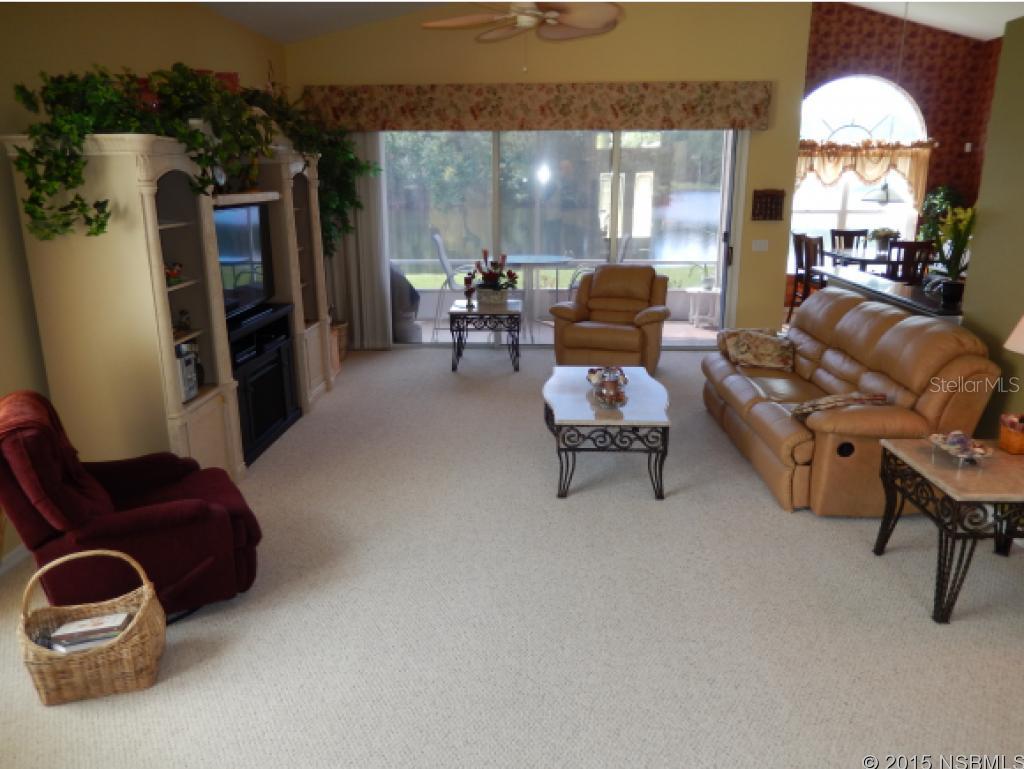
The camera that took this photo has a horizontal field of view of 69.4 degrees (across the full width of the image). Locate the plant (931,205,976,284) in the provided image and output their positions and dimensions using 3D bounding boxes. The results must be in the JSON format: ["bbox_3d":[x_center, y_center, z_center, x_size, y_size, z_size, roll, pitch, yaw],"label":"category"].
[{"bbox_3d":[2.641,-0.830,4.416,0.250,0.480,0.230,0,14,2],"label":"plant"}]

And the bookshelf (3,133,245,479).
[{"bbox_3d":[-1.949,-0.294,3.912,0.619,1.892,0.808,1,16,3],"label":"bookshelf"}]

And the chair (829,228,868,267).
[{"bbox_3d":[4.216,-1.349,9.210,0.480,1.050,0.540,1,16,3],"label":"chair"}]

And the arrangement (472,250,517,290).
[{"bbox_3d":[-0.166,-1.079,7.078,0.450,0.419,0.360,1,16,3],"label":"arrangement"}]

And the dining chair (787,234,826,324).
[{"bbox_3d":[3.498,-1.115,8.381,0.540,1.050,0.480,1,16,3],"label":"dining chair"}]

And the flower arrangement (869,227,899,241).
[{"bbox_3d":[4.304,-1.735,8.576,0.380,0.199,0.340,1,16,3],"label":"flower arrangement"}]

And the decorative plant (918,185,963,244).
[{"bbox_3d":[5.645,-2.240,9.747,0.550,0.800,0.520,0,14,2],"label":"decorative plant"}]

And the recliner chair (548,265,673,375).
[{"bbox_3d":[1.004,-0.673,7.300,0.980,0.990,0.950,5,15,22],"label":"recliner chair"}]

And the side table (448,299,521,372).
[{"bbox_3d":[-0.244,-0.482,7.395,0.680,0.590,0.700,0,14,2],"label":"side table"}]

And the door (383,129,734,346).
[{"bbox_3d":[0.449,-1.476,7.540,3.543,2.202,0.120,1,16,3],"label":"door"}]

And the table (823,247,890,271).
[{"bbox_3d":[4.771,-1.152,9.276,1.380,0.920,1.380,3,14,14],"label":"table"}]

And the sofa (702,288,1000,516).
[{"bbox_3d":[2.011,-0.056,4.817,1.000,0.970,2.200,0,14,2],"label":"sofa"}]

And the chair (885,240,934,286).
[{"bbox_3d":[4.157,-1.011,8.008,0.480,1.050,0.540,1,16,3],"label":"chair"}]

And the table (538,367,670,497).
[{"bbox_3d":[0.580,0.250,4.672,0.765,0.430,1.256,1,16,3],"label":"table"}]

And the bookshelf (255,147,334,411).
[{"bbox_3d":[-1.848,-0.824,5.948,0.510,1.970,0.730,0,14,2],"label":"bookshelf"}]

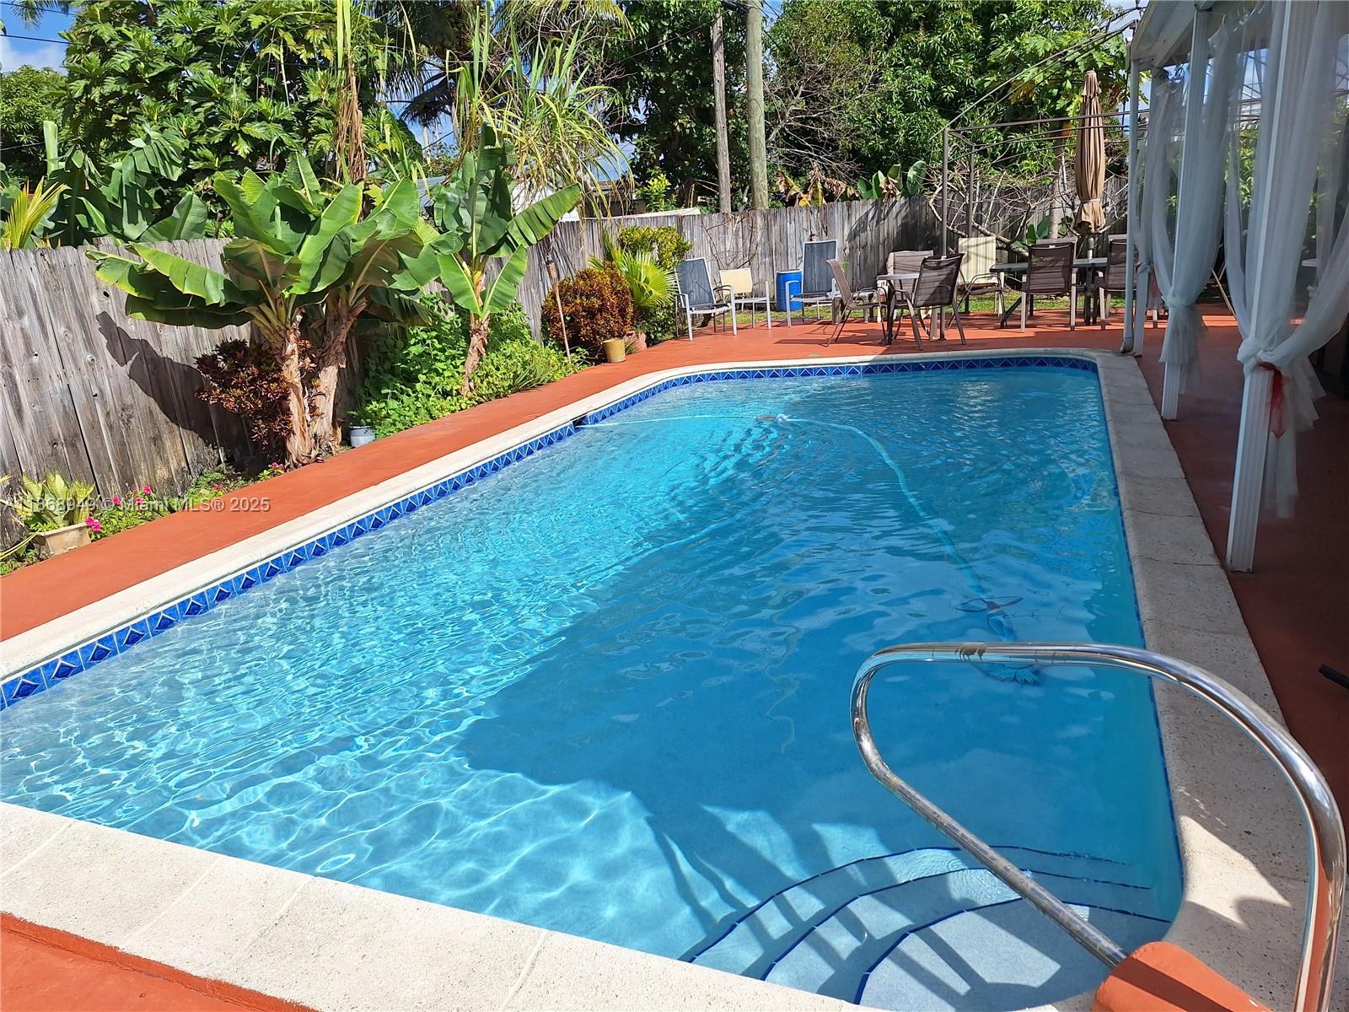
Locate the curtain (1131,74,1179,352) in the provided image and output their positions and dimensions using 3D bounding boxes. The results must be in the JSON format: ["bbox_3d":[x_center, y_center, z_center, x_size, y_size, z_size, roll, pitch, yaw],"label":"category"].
[{"bbox_3d":[3.777,-2.241,7.039,0.350,2.100,0.330,2,18,23],"label":"curtain"}]

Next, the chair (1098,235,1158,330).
[{"bbox_3d":[4.606,-2.291,9.052,0.580,0.920,0.700,4,19,30],"label":"chair"}]

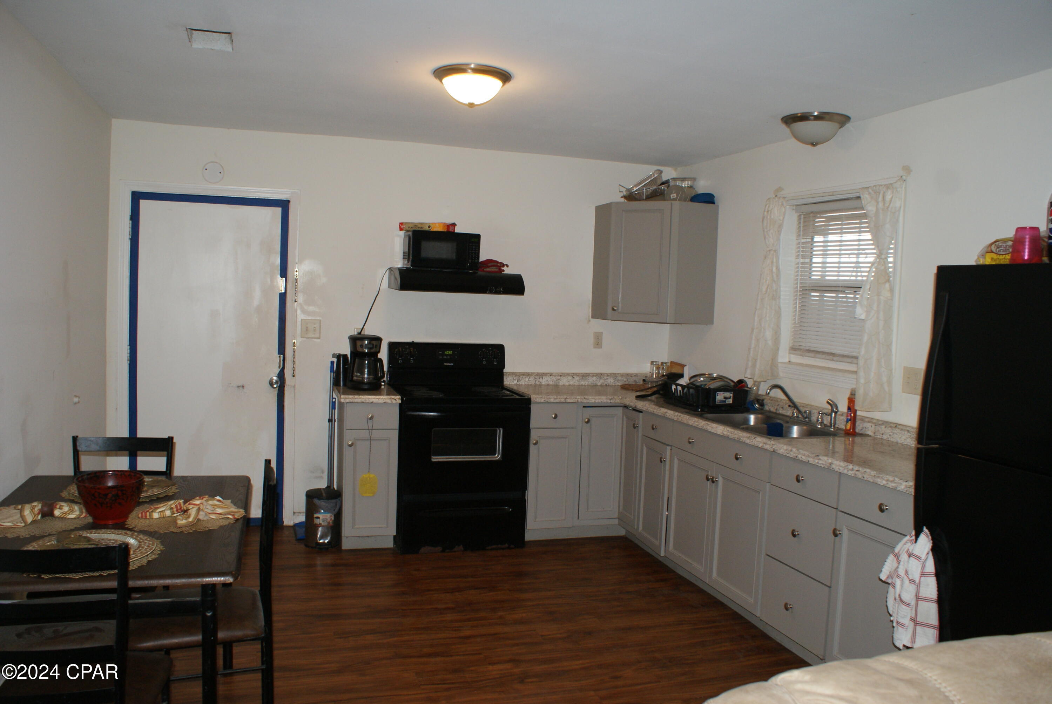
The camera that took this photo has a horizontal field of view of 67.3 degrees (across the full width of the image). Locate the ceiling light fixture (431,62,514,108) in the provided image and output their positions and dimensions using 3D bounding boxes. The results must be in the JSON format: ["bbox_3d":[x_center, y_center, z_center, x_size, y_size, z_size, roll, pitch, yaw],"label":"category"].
[{"bbox_3d":[-0.231,-1.121,3.393,0.335,0.135,0.335,2,4,0],"label":"ceiling light fixture"}]

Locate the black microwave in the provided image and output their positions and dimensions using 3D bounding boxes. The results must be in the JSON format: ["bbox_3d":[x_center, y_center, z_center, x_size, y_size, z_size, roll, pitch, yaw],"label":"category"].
[{"bbox_3d":[-0.537,-0.625,4.960,0.425,0.235,0.335,1,4,-18],"label":"black microwave"}]

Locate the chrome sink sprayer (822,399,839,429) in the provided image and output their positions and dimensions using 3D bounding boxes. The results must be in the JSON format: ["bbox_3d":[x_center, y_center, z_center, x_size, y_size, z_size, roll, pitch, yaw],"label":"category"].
[{"bbox_3d":[1.503,0.306,3.892,0.065,0.149,0.045,1,4,-18],"label":"chrome sink sprayer"}]

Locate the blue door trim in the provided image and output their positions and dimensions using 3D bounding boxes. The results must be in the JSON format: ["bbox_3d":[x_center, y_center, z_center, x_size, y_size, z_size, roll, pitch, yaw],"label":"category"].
[{"bbox_3d":[-1.924,0.073,4.838,0.895,2.030,0.050,1,4,-19],"label":"blue door trim"}]

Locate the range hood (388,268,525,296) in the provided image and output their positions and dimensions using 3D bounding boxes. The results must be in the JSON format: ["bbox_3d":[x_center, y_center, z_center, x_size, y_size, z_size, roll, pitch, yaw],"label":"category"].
[{"bbox_3d":[-0.458,-0.453,5.064,0.780,0.138,0.450,1,4,-19],"label":"range hood"}]

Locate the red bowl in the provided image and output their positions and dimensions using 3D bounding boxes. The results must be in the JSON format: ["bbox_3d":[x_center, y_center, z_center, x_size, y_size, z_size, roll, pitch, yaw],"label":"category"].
[{"bbox_3d":[-1.317,0.465,2.511,0.220,0.135,0.220,1,4,-19],"label":"red bowl"}]

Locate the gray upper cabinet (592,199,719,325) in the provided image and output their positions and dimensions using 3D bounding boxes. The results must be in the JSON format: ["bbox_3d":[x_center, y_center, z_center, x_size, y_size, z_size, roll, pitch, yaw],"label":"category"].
[{"bbox_3d":[0.914,-0.593,5.383,0.860,0.770,0.645,4,4,27],"label":"gray upper cabinet"}]

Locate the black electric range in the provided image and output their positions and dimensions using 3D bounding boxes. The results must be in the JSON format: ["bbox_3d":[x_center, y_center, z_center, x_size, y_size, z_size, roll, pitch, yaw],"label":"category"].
[{"bbox_3d":[-0.444,0.561,4.897,0.762,1.175,0.680,1,4,-18],"label":"black electric range"}]

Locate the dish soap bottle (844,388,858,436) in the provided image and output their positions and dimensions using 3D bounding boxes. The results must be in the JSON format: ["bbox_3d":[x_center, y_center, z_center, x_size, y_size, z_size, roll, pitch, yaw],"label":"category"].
[{"bbox_3d":[1.554,0.284,3.757,0.045,0.216,0.062,1,4,-18],"label":"dish soap bottle"}]

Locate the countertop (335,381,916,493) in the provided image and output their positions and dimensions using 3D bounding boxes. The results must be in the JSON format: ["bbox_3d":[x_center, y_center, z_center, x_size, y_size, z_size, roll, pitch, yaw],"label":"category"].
[{"bbox_3d":[0.369,0.356,3.894,2.380,0.050,3.080,1,4,-18],"label":"countertop"}]

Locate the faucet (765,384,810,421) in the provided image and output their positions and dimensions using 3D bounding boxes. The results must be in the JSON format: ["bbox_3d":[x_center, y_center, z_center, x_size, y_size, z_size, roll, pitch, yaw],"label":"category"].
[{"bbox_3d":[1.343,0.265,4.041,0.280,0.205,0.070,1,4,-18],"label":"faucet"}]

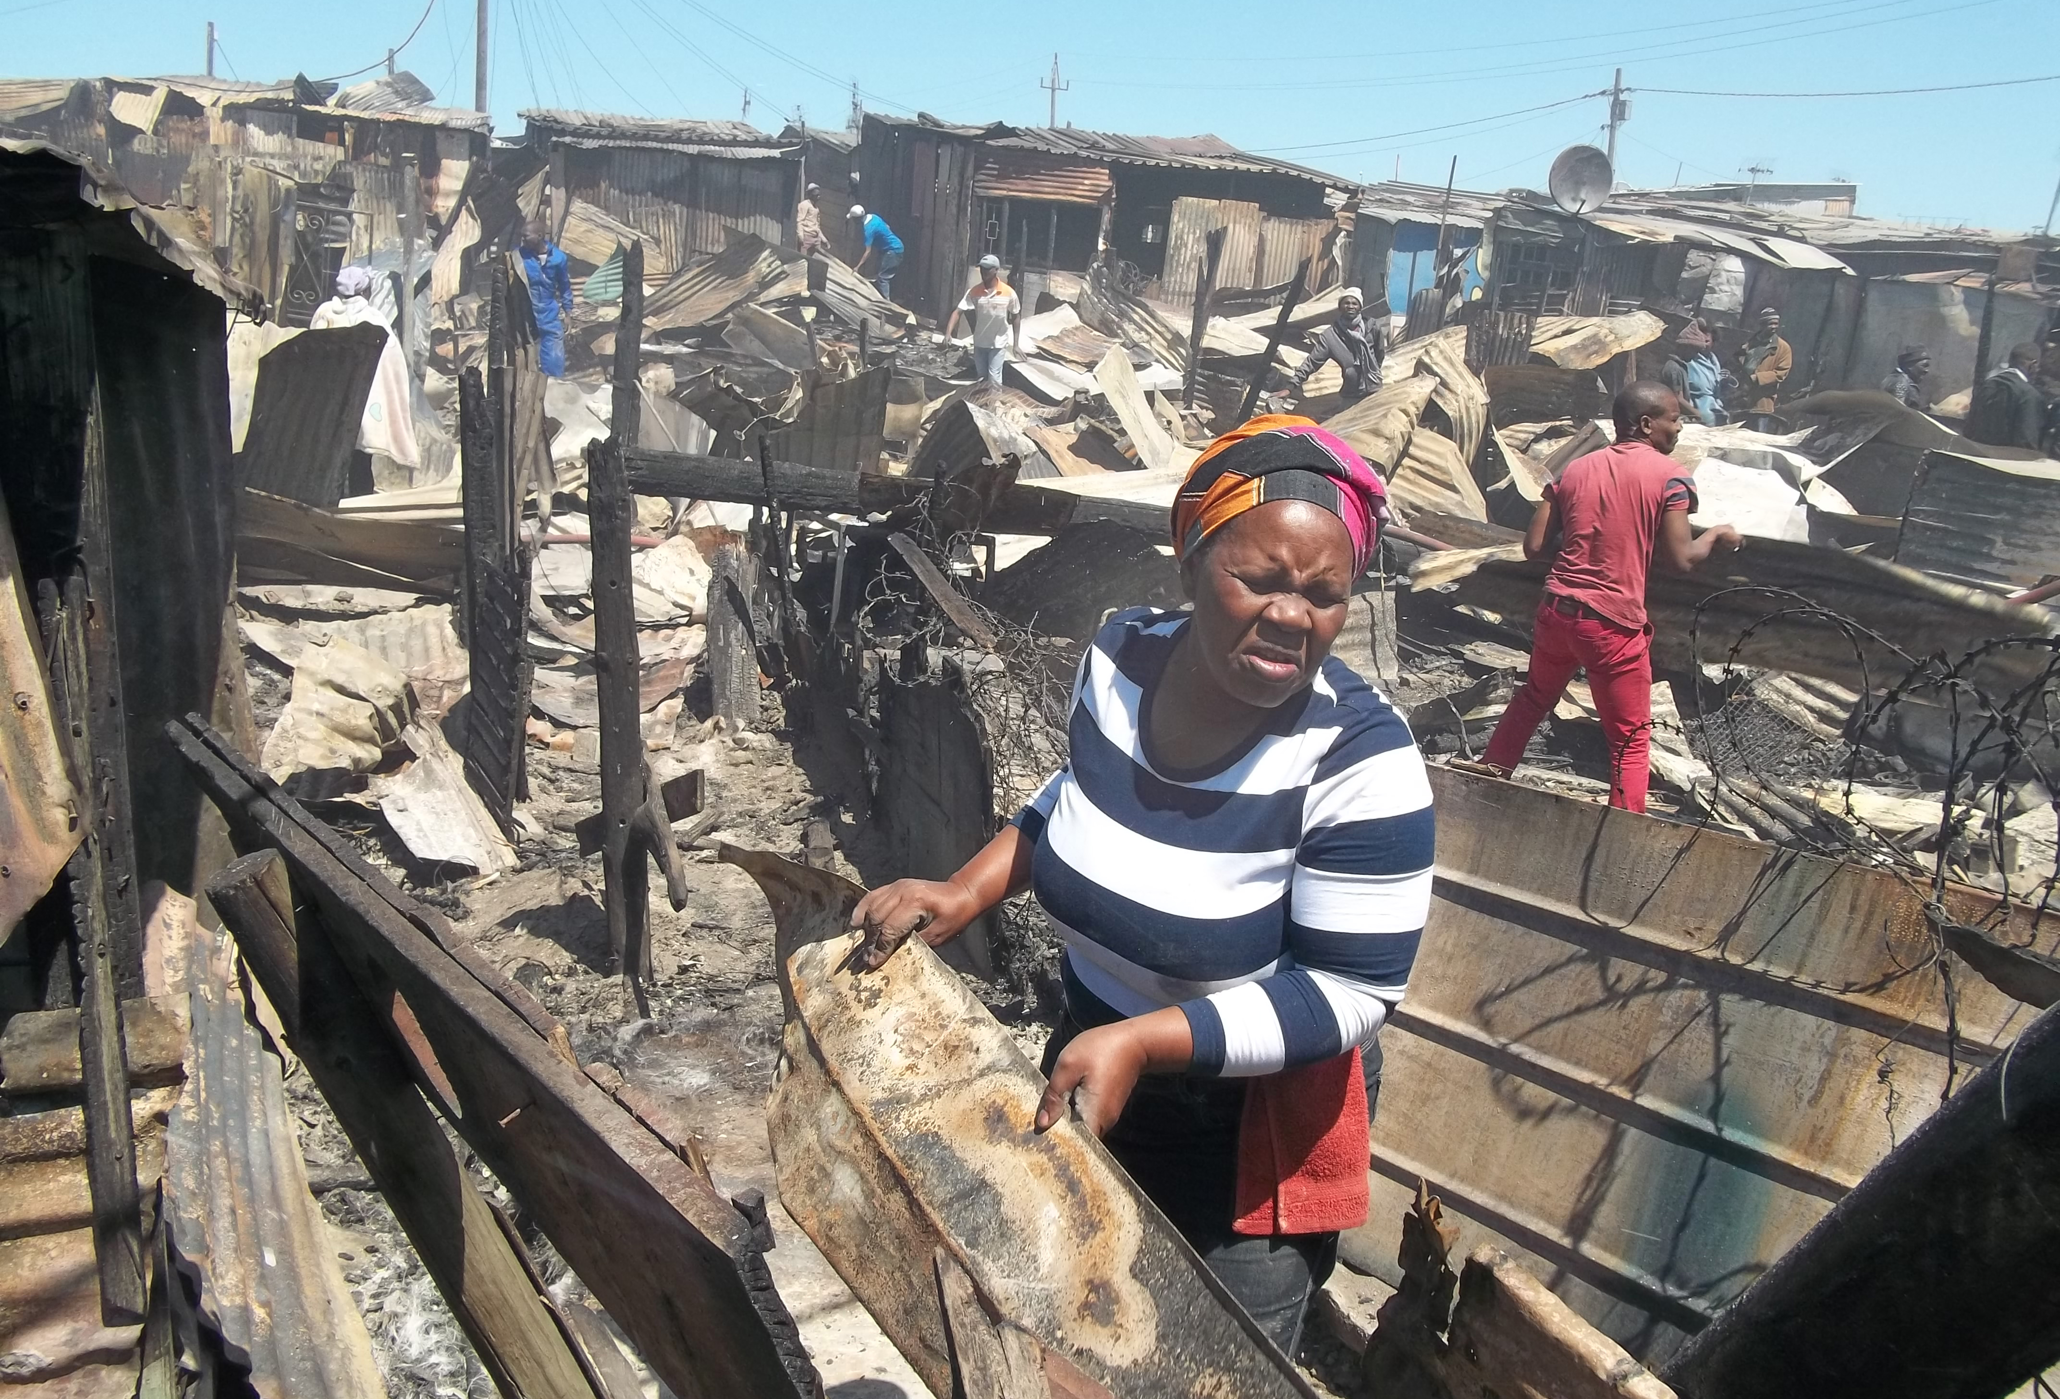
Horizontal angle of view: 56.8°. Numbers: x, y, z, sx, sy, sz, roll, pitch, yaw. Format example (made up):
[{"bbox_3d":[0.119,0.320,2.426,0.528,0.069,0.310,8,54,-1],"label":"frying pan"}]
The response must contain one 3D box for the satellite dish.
[{"bbox_3d":[6.210,-5.872,21.679,0.780,0.810,0.300,3,15,-1],"label":"satellite dish"}]

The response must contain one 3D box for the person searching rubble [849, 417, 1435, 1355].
[{"bbox_3d":[0.150,0.500,1.999,0.600,1.580,0.520,11,17,24],"label":"person searching rubble"}]

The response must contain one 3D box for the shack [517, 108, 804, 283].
[{"bbox_3d":[-4.643,-5.942,24.061,3.700,2.700,3.200,-1,16,-17],"label":"shack"}]

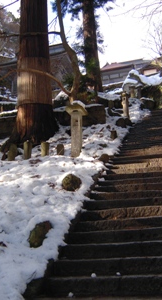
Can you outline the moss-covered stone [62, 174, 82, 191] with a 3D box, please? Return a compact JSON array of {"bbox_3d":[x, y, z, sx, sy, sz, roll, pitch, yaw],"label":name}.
[{"bbox_3d":[-0.188,0.643,6.400,0.390,0.330,0.350,-5,-14,11],"label":"moss-covered stone"}]

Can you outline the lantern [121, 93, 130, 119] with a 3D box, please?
[{"bbox_3d":[2.380,-2.380,17.300,0.340,1.480,0.340,-10,-16,30],"label":"lantern"}]

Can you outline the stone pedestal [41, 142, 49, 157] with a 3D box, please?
[{"bbox_3d":[-1.086,-0.015,9.900,0.210,0.450,0.210,-5,-14,14],"label":"stone pedestal"}]

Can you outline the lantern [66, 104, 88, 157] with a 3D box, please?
[{"bbox_3d":[-0.136,-0.609,9.750,0.540,1.630,0.540,-5,-14,13],"label":"lantern"}]

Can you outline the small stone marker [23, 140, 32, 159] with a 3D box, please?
[{"bbox_3d":[-1.654,-0.015,10.000,0.210,0.560,0.210,-6,-15,17],"label":"small stone marker"}]

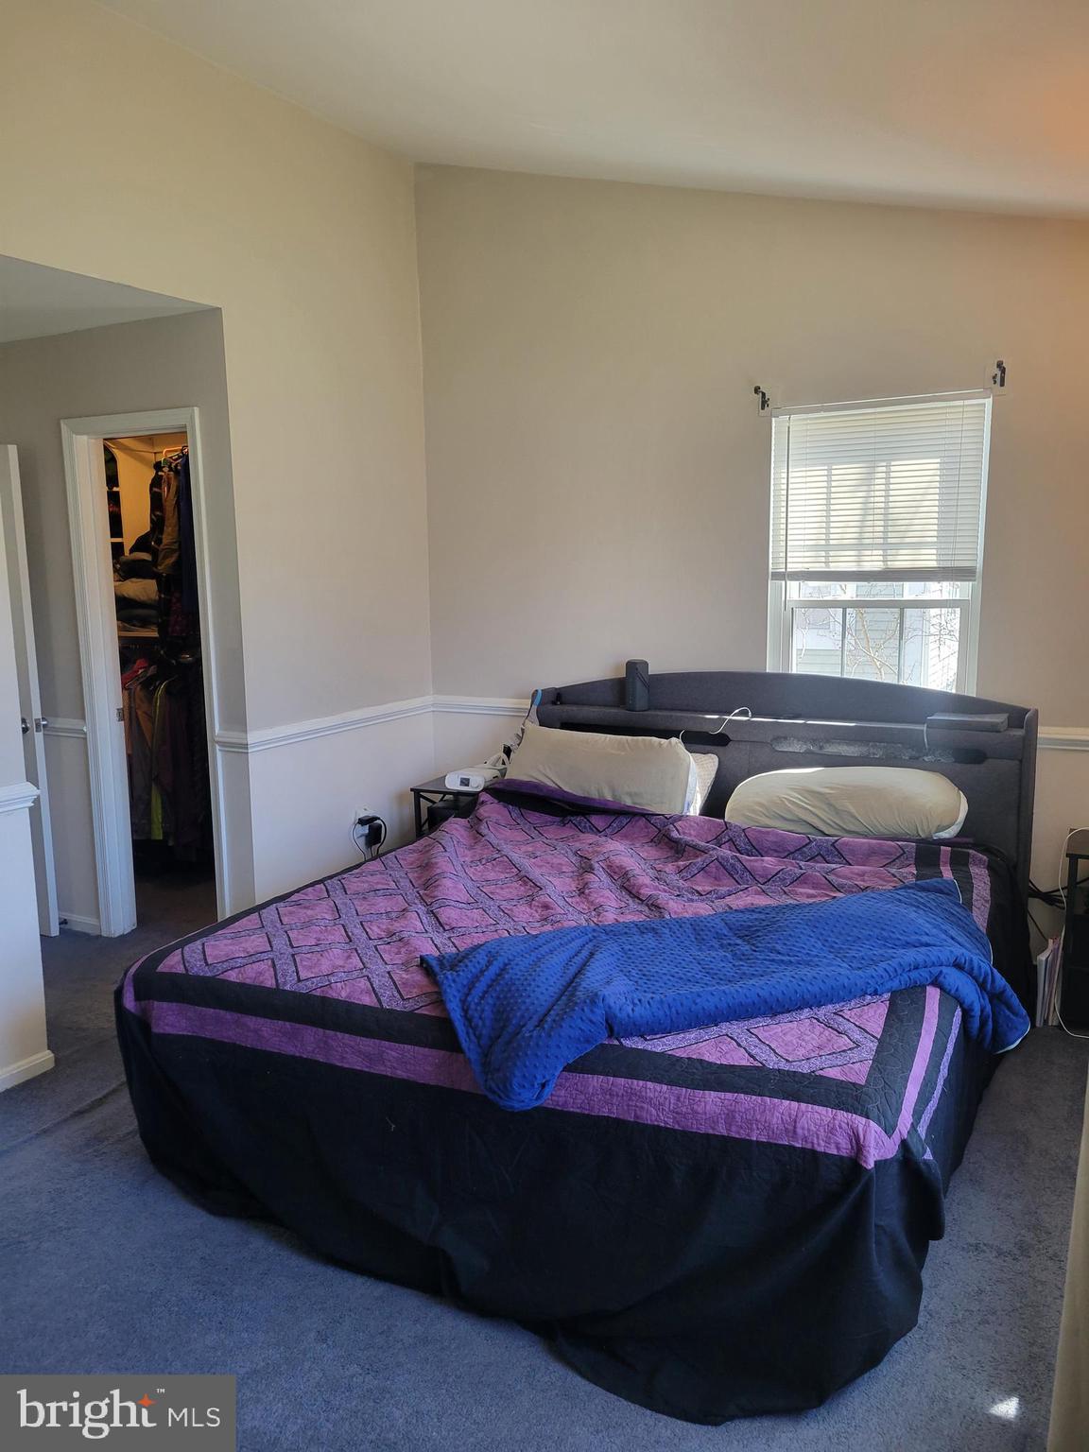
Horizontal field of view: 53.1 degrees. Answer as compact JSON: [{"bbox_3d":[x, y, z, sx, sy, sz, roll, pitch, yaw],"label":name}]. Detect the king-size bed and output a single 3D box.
[{"bbox_3d":[0.335,0.510,3.388,1.980,1.100,2.400,4,10,27],"label":"king-size bed"}]

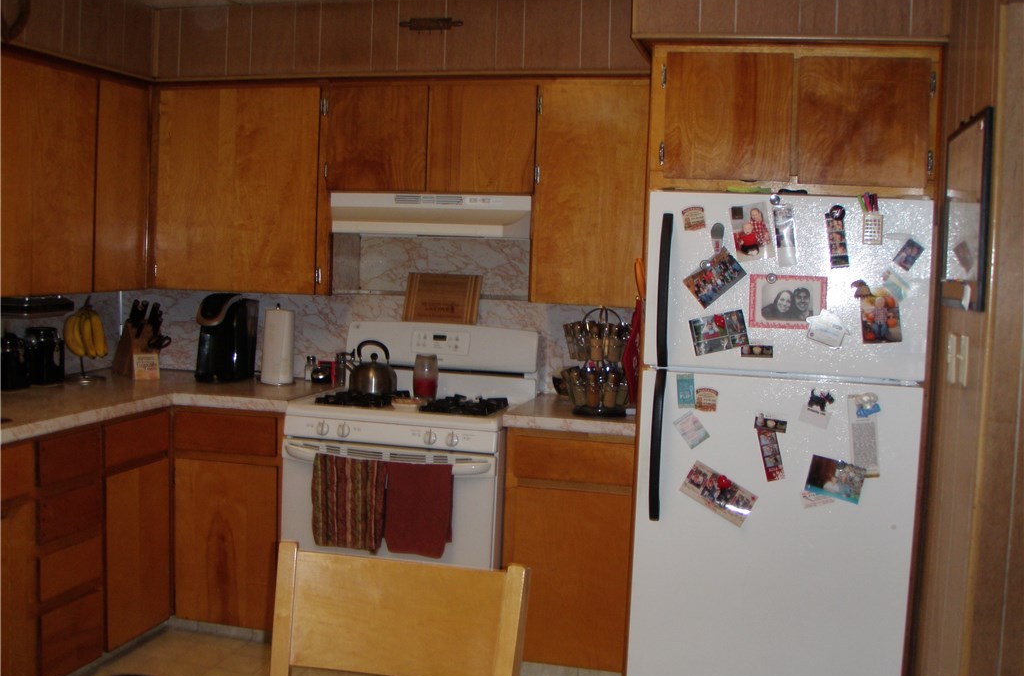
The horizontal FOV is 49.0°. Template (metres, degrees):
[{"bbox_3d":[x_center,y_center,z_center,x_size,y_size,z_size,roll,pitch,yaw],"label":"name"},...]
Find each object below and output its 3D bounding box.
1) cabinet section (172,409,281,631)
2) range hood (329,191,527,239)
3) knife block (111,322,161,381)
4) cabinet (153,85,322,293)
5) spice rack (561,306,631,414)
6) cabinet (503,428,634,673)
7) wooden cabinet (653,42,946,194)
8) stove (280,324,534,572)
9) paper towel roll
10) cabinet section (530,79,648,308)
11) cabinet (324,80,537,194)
[{"bbox_3d":[-0.933,0.622,4.329,0.472,0.790,0.610,3,5,15],"label":"cabinet section"},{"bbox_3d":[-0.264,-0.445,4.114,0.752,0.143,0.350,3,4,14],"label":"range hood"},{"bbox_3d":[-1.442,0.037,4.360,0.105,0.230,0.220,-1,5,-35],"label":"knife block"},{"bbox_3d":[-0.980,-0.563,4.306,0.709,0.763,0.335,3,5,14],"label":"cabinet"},{"bbox_3d":[0.307,0.073,3.788,0.260,0.360,0.260,3,4,14],"label":"spice rack"},{"bbox_3d":[0.254,0.675,3.900,0.453,0.780,0.610,3,4,14],"label":"cabinet"},{"bbox_3d":[0.867,-0.636,3.481,0.830,0.420,0.680,3,4,14],"label":"wooden cabinet"},{"bbox_3d":[-0.343,0.557,3.962,0.760,1.155,0.715,3,4,14],"label":"stove"},{"bbox_3d":[-0.893,0.028,4.292,0.135,0.300,0.135,2,4,0],"label":"paper towel roll"},{"bbox_3d":[0.323,-0.516,4.071,0.428,0.790,0.311,3,5,15],"label":"cabinet section"},{"bbox_3d":[-0.266,-0.724,4.112,0.795,0.415,0.320,3,4,14],"label":"cabinet"}]

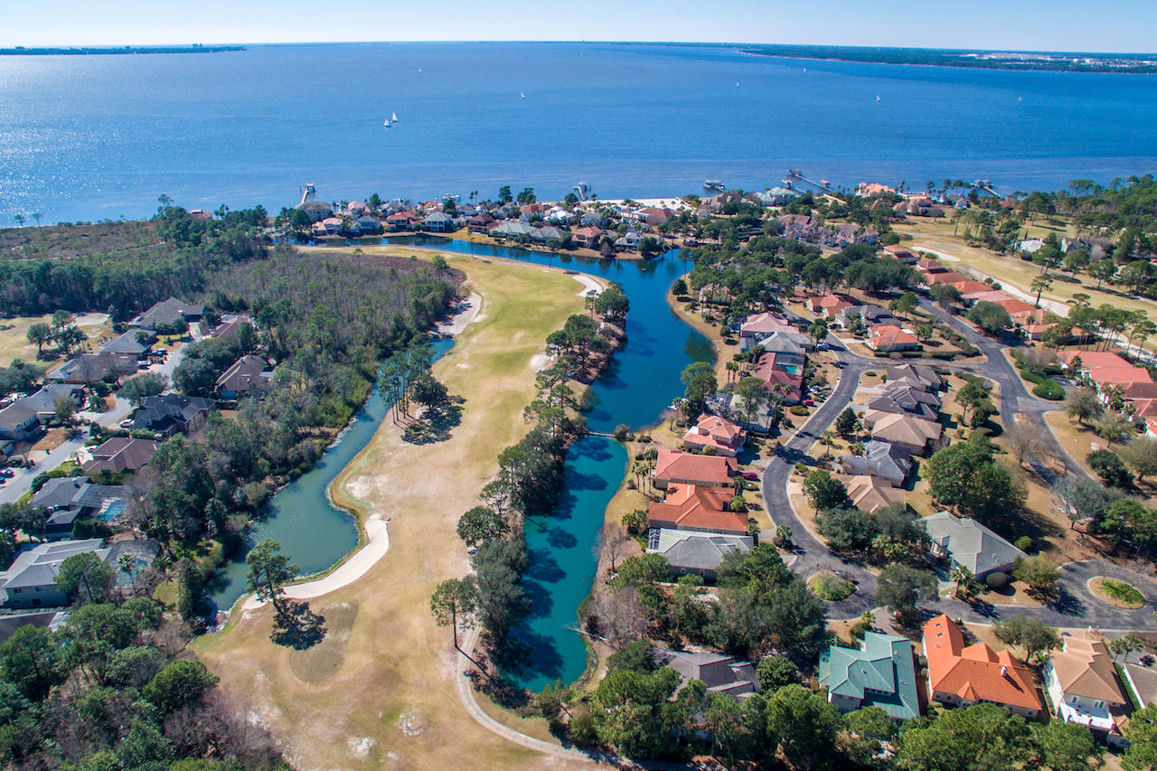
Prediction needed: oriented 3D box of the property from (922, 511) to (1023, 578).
[{"bbox_3d":[102.580,40.230,168.550,18.000,6.700,19.500,-9,30,-18],"label":"property"}]

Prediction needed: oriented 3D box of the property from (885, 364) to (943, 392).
[{"bbox_3d":[127.220,-3.320,243.290,20.500,7.500,17.000,9,29,16],"label":"property"}]

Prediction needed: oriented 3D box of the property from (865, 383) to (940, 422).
[{"bbox_3d":[117.480,6.000,232.430,23.500,6.700,15.500,10,30,18],"label":"property"}]

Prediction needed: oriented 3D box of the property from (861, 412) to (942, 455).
[{"bbox_3d":[109.770,14.660,216.230,22.700,6.700,16.300,10,30,18],"label":"property"}]

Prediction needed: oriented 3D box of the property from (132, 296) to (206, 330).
[{"bbox_3d":[-187.520,-34.090,297.040,27.000,8.000,26.000,0,28,0],"label":"property"}]

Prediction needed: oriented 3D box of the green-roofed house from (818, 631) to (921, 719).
[{"bbox_3d":[58.490,56.300,130.110,18.500,8.500,19.500,8,29,13],"label":"green-roofed house"}]

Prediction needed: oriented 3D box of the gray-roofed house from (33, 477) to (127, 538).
[{"bbox_3d":[-141.260,32.000,181.990,22.200,5.800,20.000,-2,28,-4],"label":"gray-roofed house"}]

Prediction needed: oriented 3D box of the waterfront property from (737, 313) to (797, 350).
[{"bbox_3d":[87.430,-28.090,295.520,25.700,6.700,17.000,3,28,5],"label":"waterfront property"}]

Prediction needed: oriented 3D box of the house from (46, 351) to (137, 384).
[{"bbox_3d":[-190.020,-6.640,252.900,28.000,6.200,19.000,-1,28,-3],"label":"house"}]

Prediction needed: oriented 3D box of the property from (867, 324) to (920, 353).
[{"bbox_3d":[133.520,-21.940,278.670,22.000,7.000,18.500,-3,28,-5],"label":"property"}]

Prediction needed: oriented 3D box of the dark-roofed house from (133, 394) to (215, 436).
[{"bbox_3d":[-141.230,9.480,222.410,22.000,7.200,20.200,-2,28,-4],"label":"dark-roofed house"}]

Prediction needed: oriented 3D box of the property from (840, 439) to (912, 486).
[{"bbox_3d":[93.010,23.100,200.530,19.000,6.500,17.300,9,29,16],"label":"property"}]

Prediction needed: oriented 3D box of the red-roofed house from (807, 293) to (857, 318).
[{"bbox_3d":[122.620,-39.870,311.530,20.500,7.500,18.000,-8,29,-15],"label":"red-roofed house"}]

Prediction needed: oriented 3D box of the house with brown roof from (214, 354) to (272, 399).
[{"bbox_3d":[-124.480,-3.910,242.130,16.000,7.200,25.000,0,28,0],"label":"house with brown roof"}]

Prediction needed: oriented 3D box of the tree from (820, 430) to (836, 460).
[{"bbox_3d":[77.600,18.680,199.860,4.000,9.200,4.000,0,28,0],"label":"tree"}]

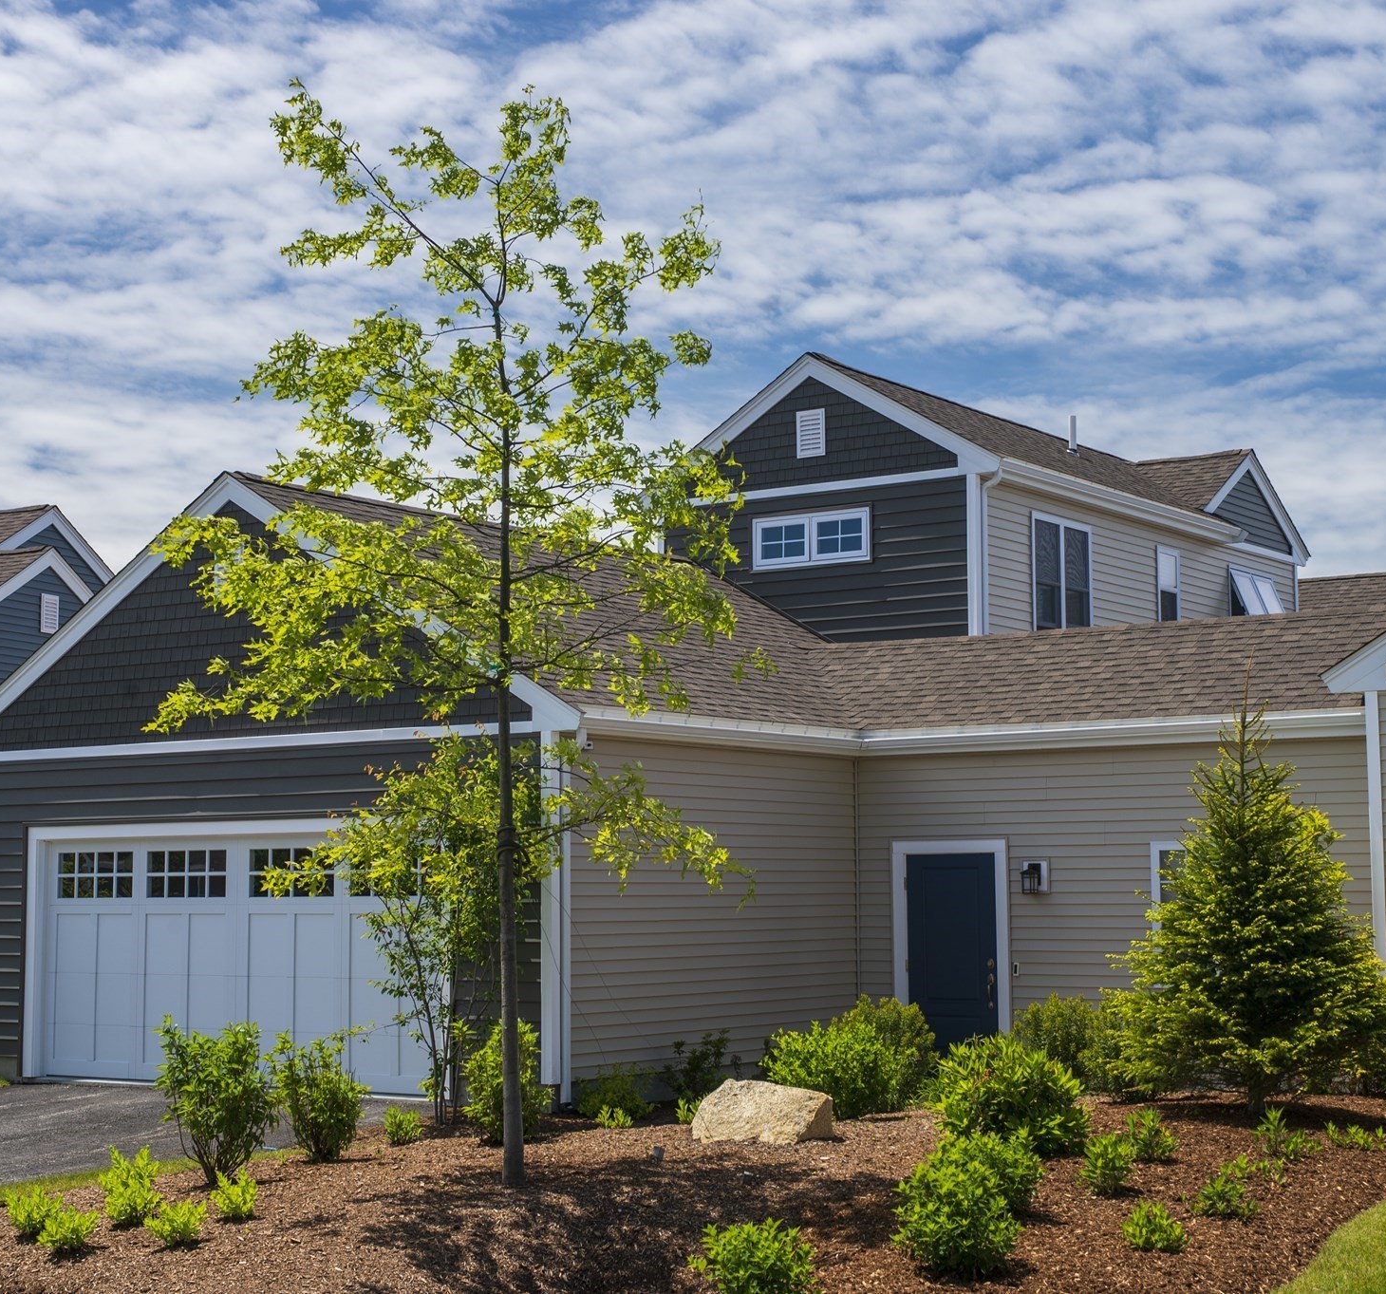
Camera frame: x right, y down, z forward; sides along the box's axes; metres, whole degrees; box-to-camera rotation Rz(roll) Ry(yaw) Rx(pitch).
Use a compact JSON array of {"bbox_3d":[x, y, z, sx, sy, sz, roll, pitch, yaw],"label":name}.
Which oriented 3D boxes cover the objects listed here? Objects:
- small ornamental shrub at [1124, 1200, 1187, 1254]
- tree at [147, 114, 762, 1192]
[{"bbox_3d":[2.055,2.570,10.792,0.283,0.217,0.283,-1,-6,10],"label":"small ornamental shrub"},{"bbox_3d":[-1.319,-0.135,13.162,3.217,5.995,2.992,0,-6,-4],"label":"tree"}]

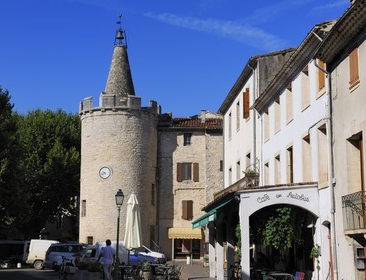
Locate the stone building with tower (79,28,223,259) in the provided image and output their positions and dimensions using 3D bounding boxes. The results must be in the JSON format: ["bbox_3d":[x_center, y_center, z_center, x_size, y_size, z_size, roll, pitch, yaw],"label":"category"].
[{"bbox_3d":[-2.758,-0.233,60.735,12.800,22.200,9.000,-1,-9,7],"label":"stone building with tower"}]

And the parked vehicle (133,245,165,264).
[{"bbox_3d":[-3.600,8.409,48.789,4.100,1.500,1.760,-5,-10,30],"label":"parked vehicle"}]

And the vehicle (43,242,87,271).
[{"bbox_3d":[-6.000,6.700,38.024,4.300,1.620,1.800,5,-10,-28],"label":"vehicle"}]

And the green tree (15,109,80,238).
[{"bbox_3d":[-11.843,3.883,56.564,7.000,12.800,7.000,0,-9,0],"label":"green tree"}]

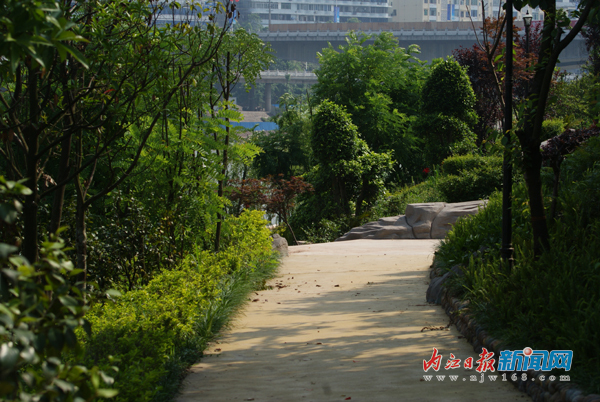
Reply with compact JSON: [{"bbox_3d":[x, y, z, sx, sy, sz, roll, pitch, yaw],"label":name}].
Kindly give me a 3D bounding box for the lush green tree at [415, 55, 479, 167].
[{"bbox_3d":[3.160,-1.880,40.000,1.300,2.320,1.300,0,1,0],"label":"lush green tree"}]

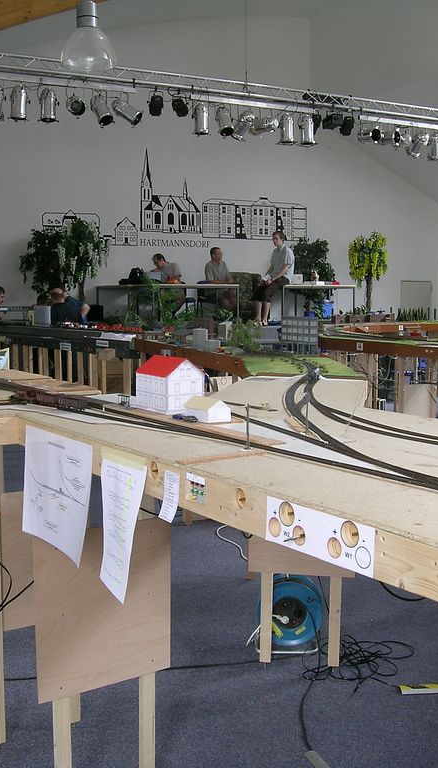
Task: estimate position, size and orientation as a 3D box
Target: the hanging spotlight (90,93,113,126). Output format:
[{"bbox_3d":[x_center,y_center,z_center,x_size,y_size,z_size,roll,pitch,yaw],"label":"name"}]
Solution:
[{"bbox_3d":[-1.547,-3.639,11.000,0.230,0.420,0.230,-6,-26,-45],"label":"hanging spotlight"}]

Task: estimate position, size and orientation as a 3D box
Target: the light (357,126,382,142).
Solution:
[{"bbox_3d":[2.335,-3.869,12.896,0.240,0.240,0.420,-4,13,-35],"label":"light"}]

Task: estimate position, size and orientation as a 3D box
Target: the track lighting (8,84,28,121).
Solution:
[{"bbox_3d":[-2.535,-3.568,10.500,0.220,0.410,0.220,-3,6,-23],"label":"track lighting"}]

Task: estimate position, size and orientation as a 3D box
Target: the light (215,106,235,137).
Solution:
[{"bbox_3d":[0.086,-3.476,10.969,0.200,0.395,0.200,-3,-19,-30],"label":"light"}]

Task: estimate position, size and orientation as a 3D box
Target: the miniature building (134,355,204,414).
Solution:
[{"bbox_3d":[-0.157,0.001,2.735,0.146,0.166,0.206,-4,7,-34],"label":"miniature building"}]

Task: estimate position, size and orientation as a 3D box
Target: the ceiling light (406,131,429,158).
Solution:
[{"bbox_3d":[2.960,-3.557,12.352,0.200,0.200,0.395,-3,-36,-29],"label":"ceiling light"}]

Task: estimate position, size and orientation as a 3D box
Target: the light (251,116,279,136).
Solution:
[{"bbox_3d":[0.678,-3.757,12.085,0.420,0.240,0.240,-8,3,21],"label":"light"}]

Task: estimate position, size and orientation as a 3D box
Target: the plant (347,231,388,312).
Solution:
[{"bbox_3d":[2.653,-1.885,14.800,0.680,1.700,0.680,1,6,0],"label":"plant"}]

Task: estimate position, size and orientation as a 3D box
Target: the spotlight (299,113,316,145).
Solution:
[{"bbox_3d":[1.304,-3.734,12.200,0.220,0.420,0.220,0,5,0],"label":"spotlight"}]

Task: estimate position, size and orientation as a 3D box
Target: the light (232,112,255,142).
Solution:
[{"bbox_3d":[0.328,-3.453,11.086,0.200,0.395,0.200,-4,51,-33],"label":"light"}]

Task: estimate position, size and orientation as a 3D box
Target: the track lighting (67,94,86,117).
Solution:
[{"bbox_3d":[-1.860,-3.598,10.700,0.230,0.250,0.380,-2,26,-19],"label":"track lighting"}]

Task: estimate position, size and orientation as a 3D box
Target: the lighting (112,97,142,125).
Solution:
[{"bbox_3d":[-1.145,-3.411,10.370,0.395,0.200,0.200,36,13,8],"label":"lighting"}]

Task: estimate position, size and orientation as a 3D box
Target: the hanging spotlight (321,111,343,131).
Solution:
[{"bbox_3d":[1.699,-3.945,12.400,0.320,0.250,0.230,-21,17,-35],"label":"hanging spotlight"}]

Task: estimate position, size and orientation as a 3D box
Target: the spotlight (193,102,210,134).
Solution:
[{"bbox_3d":[-0.229,-3.468,10.819,0.200,0.395,0.200,0,6,0],"label":"spotlight"}]

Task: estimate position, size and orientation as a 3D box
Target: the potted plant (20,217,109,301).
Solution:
[{"bbox_3d":[-2.481,-1.790,13.300,1.250,1.680,1.050,-3,6,-23],"label":"potted plant"}]

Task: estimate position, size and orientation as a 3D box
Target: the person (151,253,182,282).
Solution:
[{"bbox_3d":[-0.837,-1.560,13.765,0.720,1.220,0.520,-3,7,-30],"label":"person"}]

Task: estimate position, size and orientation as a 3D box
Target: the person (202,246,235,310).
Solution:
[{"bbox_3d":[0.000,-1.613,13.700,0.650,1.280,0.480,4,7,40],"label":"person"}]

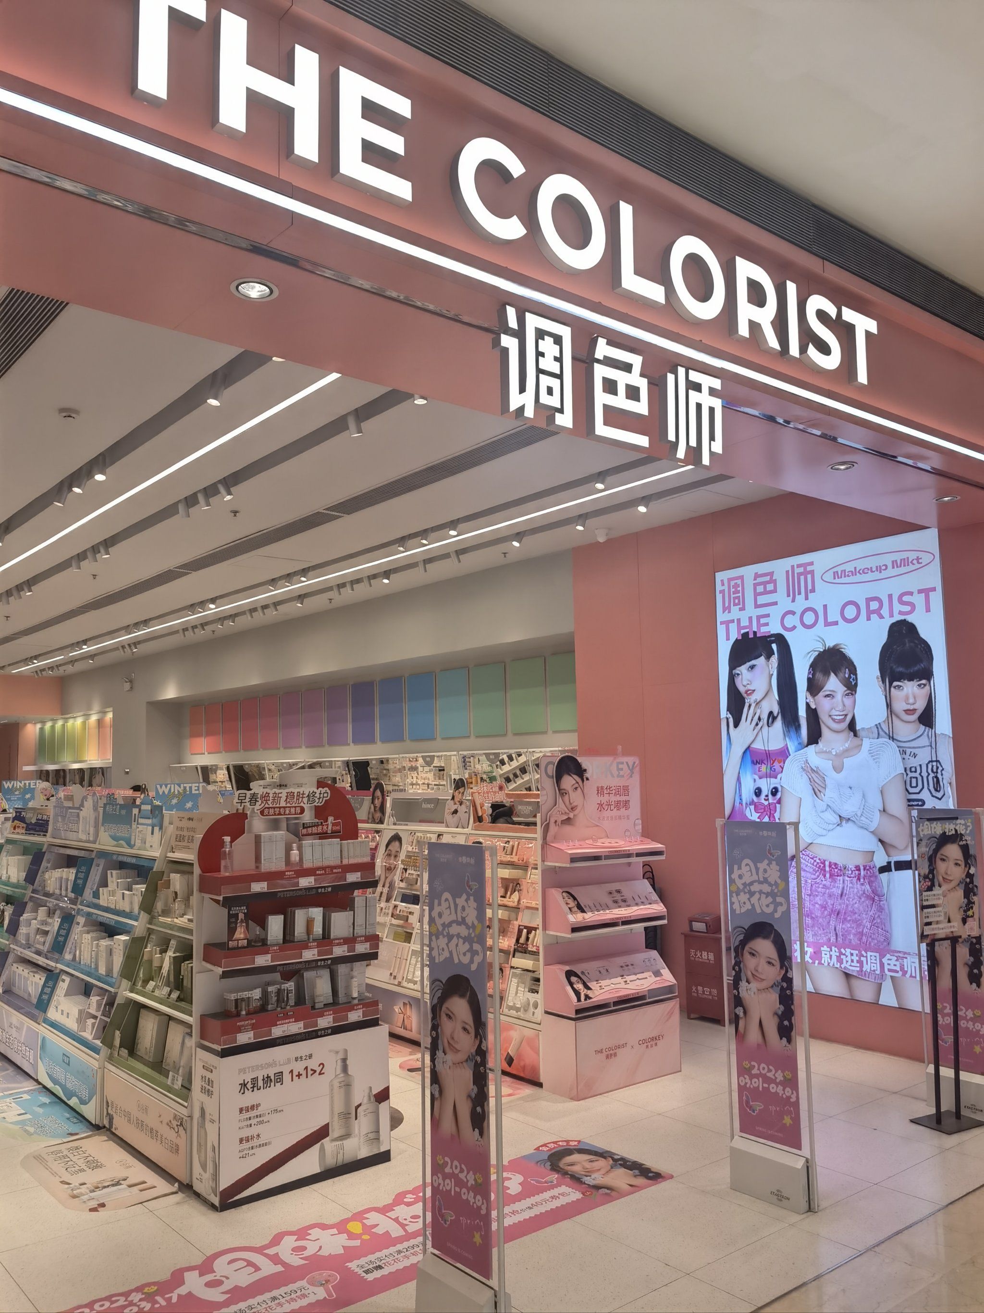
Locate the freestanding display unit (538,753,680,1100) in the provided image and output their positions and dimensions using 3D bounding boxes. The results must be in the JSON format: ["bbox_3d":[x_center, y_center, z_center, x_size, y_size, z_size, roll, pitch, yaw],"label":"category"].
[{"bbox_3d":[0.674,1.493,5.916,0.814,1.840,0.305,4,-8,-39],"label":"freestanding display unit"}]

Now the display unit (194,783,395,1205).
[{"bbox_3d":[-0.887,1.443,4.620,0.837,1.722,0.280,4,-8,-39],"label":"display unit"}]

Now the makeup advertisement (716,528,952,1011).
[{"bbox_3d":[2.160,0.736,6.628,0.050,2.859,1.675,4,-8,-39],"label":"makeup advertisement"}]

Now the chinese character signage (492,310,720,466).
[{"bbox_3d":[0.412,-0.853,3.350,1.022,0.335,0.043,4,-8,-39],"label":"chinese character signage"}]

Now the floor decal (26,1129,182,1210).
[{"bbox_3d":[-1.809,2.320,4.629,0.449,0.010,0.997,4,-8,-39],"label":"floor decal"}]

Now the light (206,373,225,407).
[{"bbox_3d":[-1.282,-1.251,4.787,0.075,0.165,0.075,17,-7,-36],"label":"light"}]

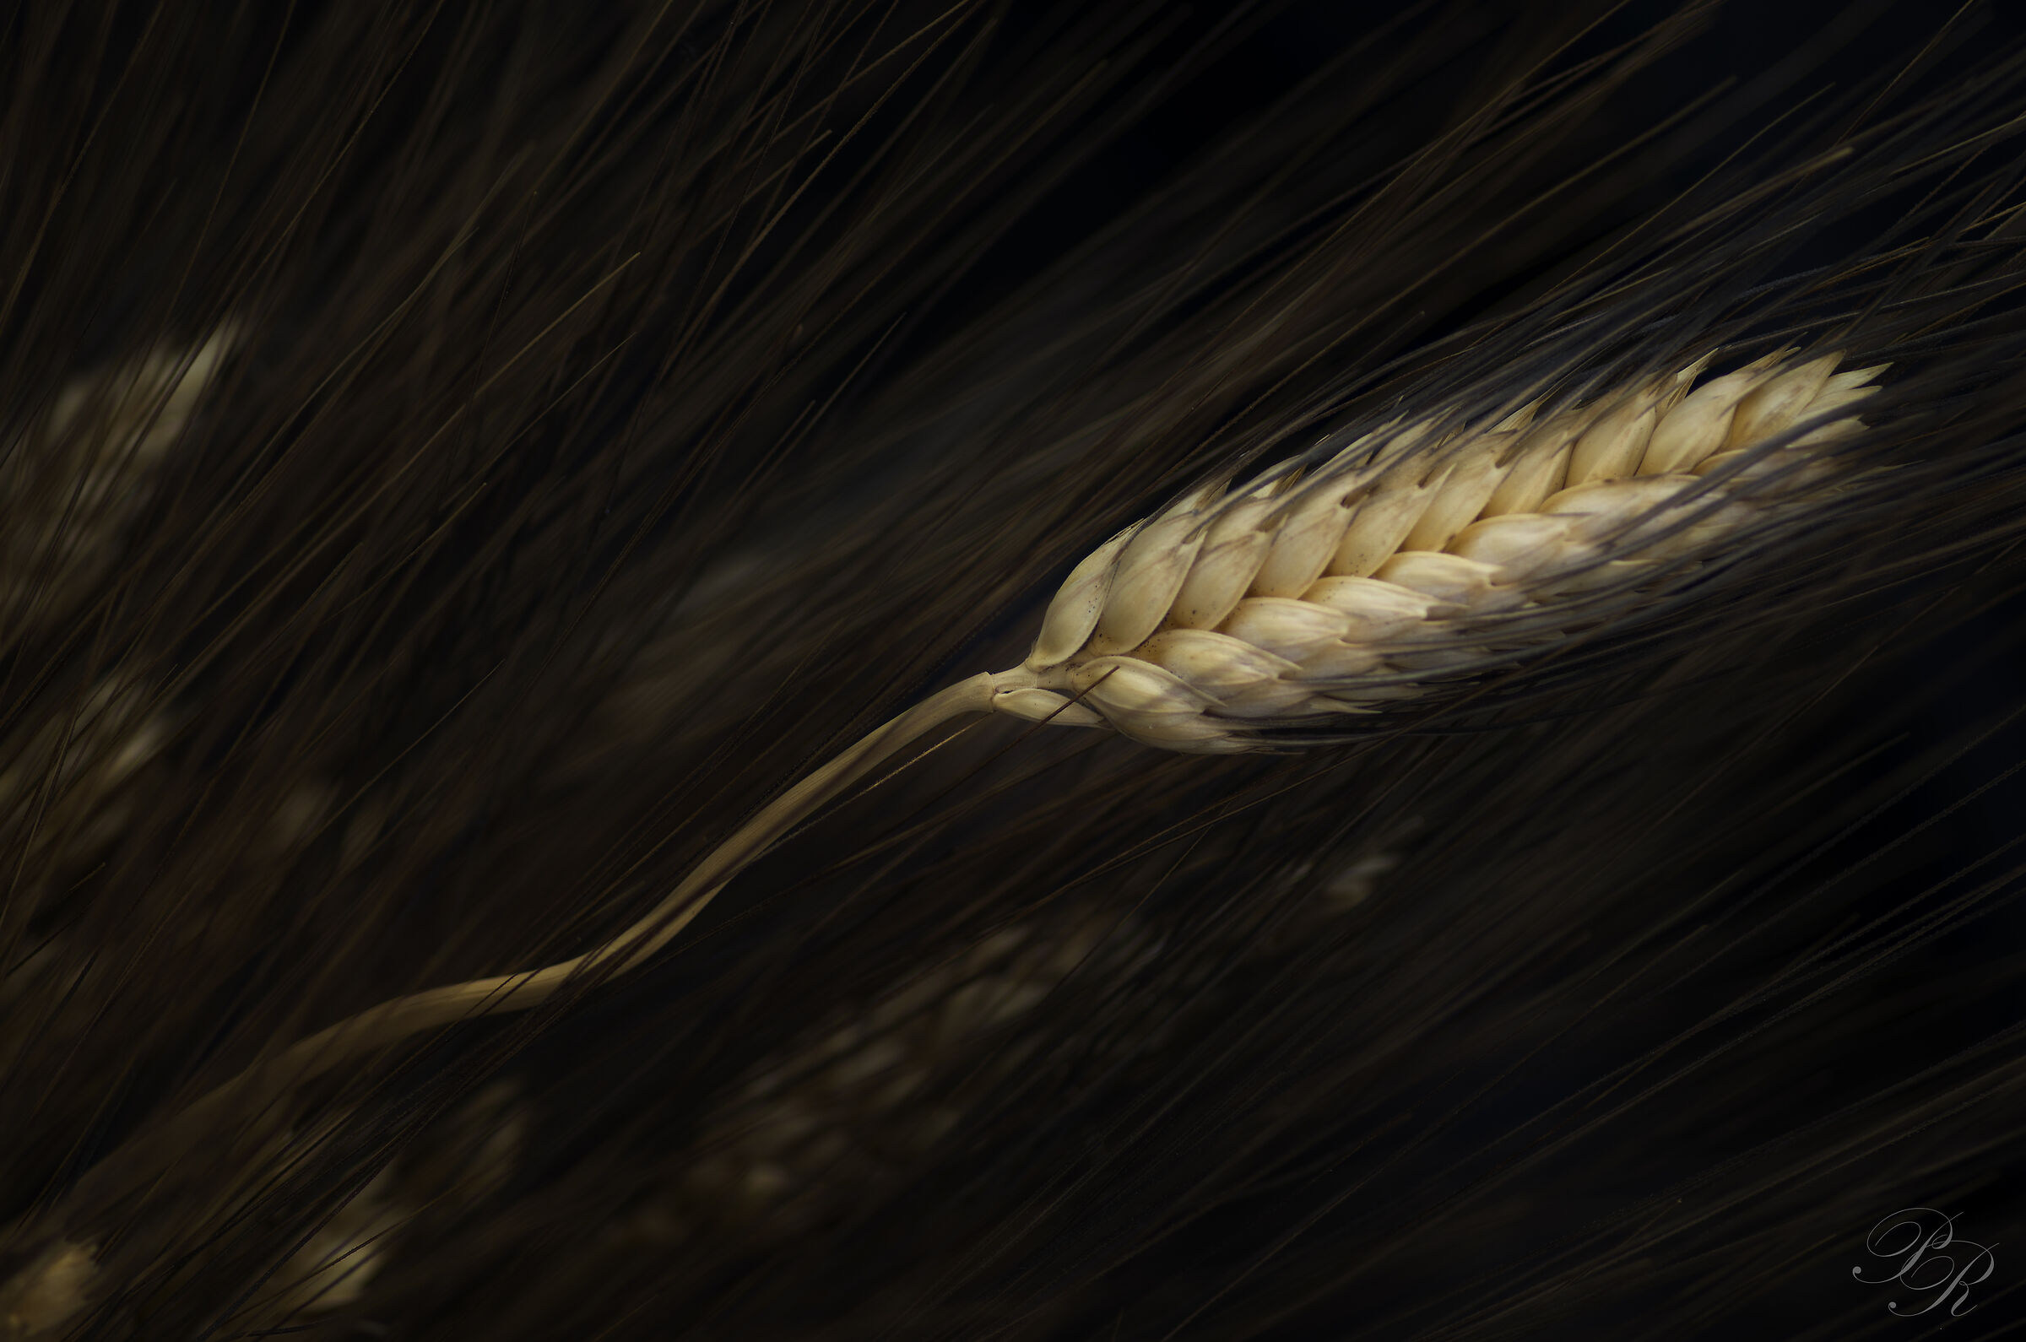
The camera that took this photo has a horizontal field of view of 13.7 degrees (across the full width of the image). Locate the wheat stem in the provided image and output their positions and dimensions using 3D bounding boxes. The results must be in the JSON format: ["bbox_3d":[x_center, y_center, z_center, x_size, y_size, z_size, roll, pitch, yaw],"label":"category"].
[{"bbox_3d":[-0.033,0.020,0.585,0.078,0.007,0.005,-30,0,12],"label":"wheat stem"}]

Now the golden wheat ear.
[{"bbox_3d":[0.029,-0.009,0.575,0.064,0.017,0.015,-19,0,4],"label":"golden wheat ear"}]

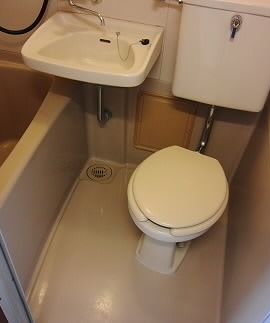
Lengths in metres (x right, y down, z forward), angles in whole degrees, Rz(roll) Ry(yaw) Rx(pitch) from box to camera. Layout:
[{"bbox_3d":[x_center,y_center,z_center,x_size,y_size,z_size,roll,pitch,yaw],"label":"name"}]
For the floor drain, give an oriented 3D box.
[{"bbox_3d":[-0.206,0.066,1.722,0.140,0.014,0.140,3,41,-3],"label":"floor drain"}]

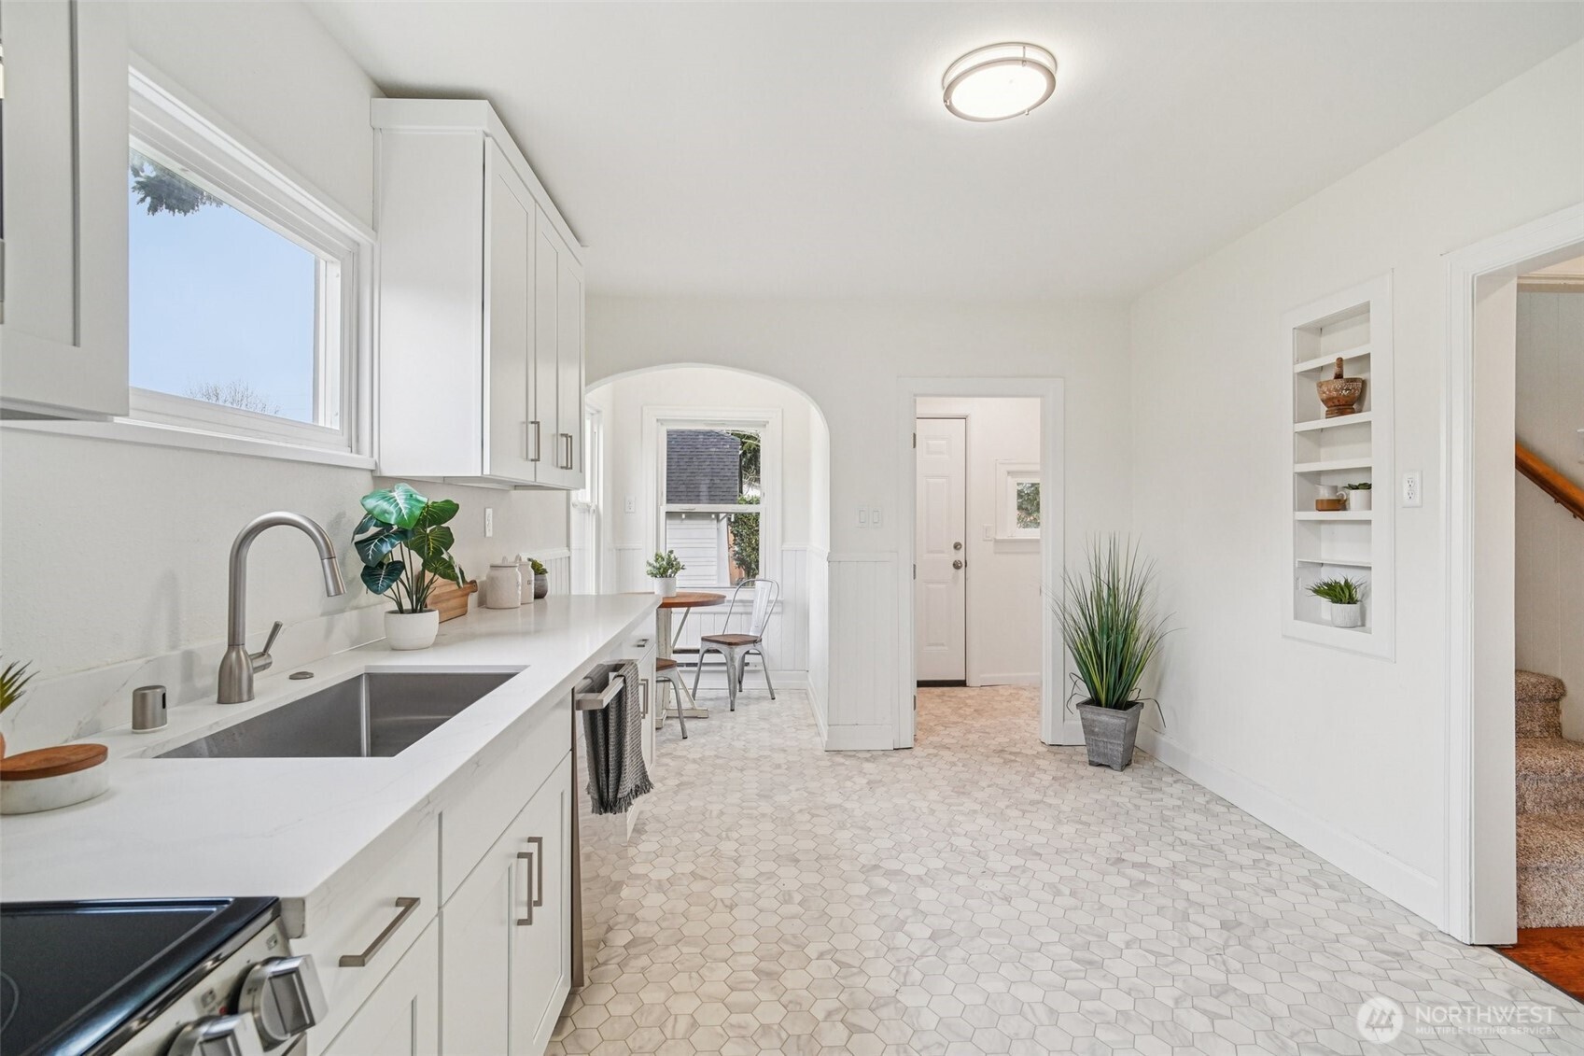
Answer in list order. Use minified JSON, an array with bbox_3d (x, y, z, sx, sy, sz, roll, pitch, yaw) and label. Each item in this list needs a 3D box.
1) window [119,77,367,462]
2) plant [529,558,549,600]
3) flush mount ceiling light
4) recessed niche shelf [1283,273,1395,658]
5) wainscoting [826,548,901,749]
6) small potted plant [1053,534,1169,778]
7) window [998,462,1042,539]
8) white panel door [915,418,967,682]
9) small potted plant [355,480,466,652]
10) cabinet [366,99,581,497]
[{"bbox_3d":[-1.198,-0.505,1.474,0.100,0.640,1.150,0,1,-3],"label":"window"},{"bbox_3d":[-1.130,0.227,3.139,0.105,0.183,0.105,0,1,-3],"label":"plant"},{"bbox_3d":[0.570,-1.223,1.930,0.308,0.075,0.308,0,1,-3],"label":"flush mount ceiling light"},{"bbox_3d":[2.082,-0.216,2.639,0.140,1.335,0.515,0,1,-3],"label":"recessed niche shelf"},{"bbox_3d":[0.393,0.680,3.899,0.413,1.085,0.040,0,1,-3],"label":"wainscoting"},{"bbox_3d":[1.675,0.635,3.769,0.570,1.200,0.500,0,1,-3],"label":"small potted plant"},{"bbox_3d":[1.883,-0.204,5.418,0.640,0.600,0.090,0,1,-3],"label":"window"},{"bbox_3d":[0.955,0.169,5.393,0.770,2.000,0.050,0,1,-3],"label":"white panel door"},{"bbox_3d":[-1.103,0.113,2.040,0.310,0.480,0.280,0,1,-3],"label":"small potted plant"},{"bbox_3d":[-1.067,-0.699,2.596,0.335,1.085,1.110,0,1,-3],"label":"cabinet"}]

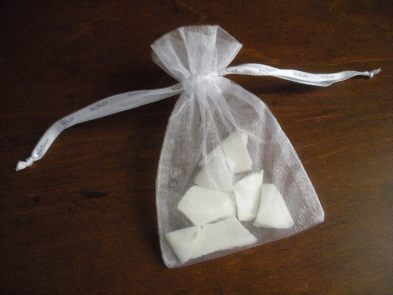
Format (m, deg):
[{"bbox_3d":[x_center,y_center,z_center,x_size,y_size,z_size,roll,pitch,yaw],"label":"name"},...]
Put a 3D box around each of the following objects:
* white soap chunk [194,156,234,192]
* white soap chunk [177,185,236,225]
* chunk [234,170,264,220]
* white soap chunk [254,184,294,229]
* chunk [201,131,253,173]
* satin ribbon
[{"bbox_3d":[0.011,0.018,0.260,0.024,0.016,0.023,4,63,2],"label":"white soap chunk"},{"bbox_3d":[0.007,0.038,0.256,0.035,0.017,0.024,9,63,5],"label":"white soap chunk"},{"bbox_3d":[0.035,0.031,0.260,0.019,0.017,0.030,-6,63,-3],"label":"chunk"},{"bbox_3d":[0.048,0.037,0.257,0.023,0.016,0.027,4,63,2],"label":"white soap chunk"},{"bbox_3d":[0.018,0.005,0.274,0.033,0.016,0.029,-6,63,-3],"label":"chunk"},{"bbox_3d":[0.004,-0.037,0.291,0.265,0.024,0.040,-16,64,-8],"label":"satin ribbon"}]

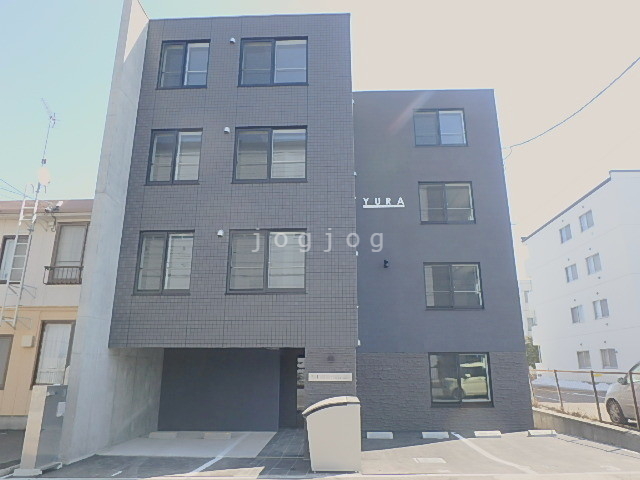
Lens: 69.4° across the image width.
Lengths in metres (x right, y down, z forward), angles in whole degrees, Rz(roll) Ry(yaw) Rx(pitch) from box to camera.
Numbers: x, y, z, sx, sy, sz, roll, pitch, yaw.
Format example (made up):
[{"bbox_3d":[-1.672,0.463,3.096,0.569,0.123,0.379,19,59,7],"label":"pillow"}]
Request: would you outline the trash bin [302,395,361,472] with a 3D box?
[{"bbox_3d":[0.229,3.456,8.355,0.974,1.092,1.450,-1,-16,2],"label":"trash bin"}]

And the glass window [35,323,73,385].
[{"bbox_3d":[-6.995,2.984,12.158,0.815,1.610,0.130,0,-16,2],"label":"glass window"}]

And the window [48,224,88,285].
[{"bbox_3d":[-6.999,0.375,12.902,0.904,1.756,0.150,0,-16,2],"label":"window"}]

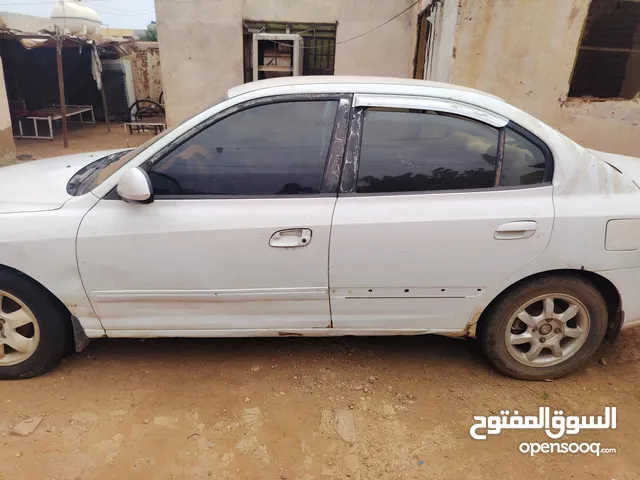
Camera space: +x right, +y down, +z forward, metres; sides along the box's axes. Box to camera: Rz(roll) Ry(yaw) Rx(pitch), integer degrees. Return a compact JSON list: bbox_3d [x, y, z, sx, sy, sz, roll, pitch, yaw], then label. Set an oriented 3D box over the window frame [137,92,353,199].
[{"bbox_3d":[-0.314,-0.410,1.921,0.920,0.460,0.105,1,-4,-2],"label":"window frame"}]

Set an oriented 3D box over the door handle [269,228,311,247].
[{"bbox_3d":[-0.128,-0.008,1.929,0.190,0.085,0.050,1,16,-2],"label":"door handle"}]

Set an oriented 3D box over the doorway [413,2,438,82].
[{"bbox_3d":[1.170,-1.530,5.306,0.150,2.190,0.950,3,20,3],"label":"doorway"}]

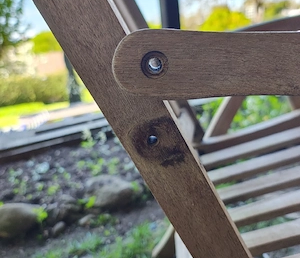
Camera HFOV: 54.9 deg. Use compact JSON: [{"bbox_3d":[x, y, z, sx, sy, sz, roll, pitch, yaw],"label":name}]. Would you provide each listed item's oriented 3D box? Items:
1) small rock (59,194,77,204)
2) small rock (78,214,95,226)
[{"bbox_3d":[-0.328,0.277,1.150,0.070,0.028,0.045,-5,16,0],"label":"small rock"},{"bbox_3d":[-0.224,0.320,1.020,0.053,0.028,0.038,-5,16,0],"label":"small rock"}]

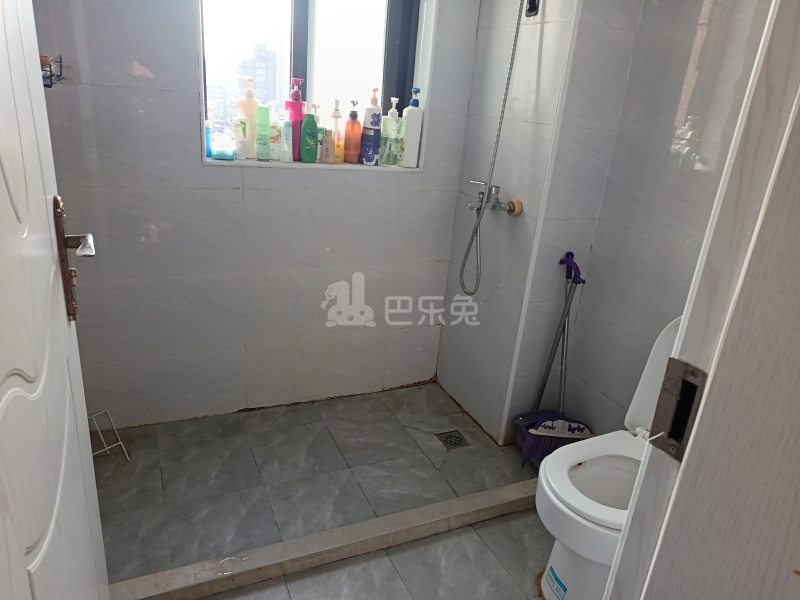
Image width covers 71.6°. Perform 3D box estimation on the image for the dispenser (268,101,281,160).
[{"bbox_3d":[-0.449,-0.605,1.991,0.053,0.200,0.045,-2,22,-19],"label":"dispenser"}]

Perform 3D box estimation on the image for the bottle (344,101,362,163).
[{"bbox_3d":[-0.172,-0.617,2.057,0.065,0.228,0.054,0,21,-14],"label":"bottle"}]

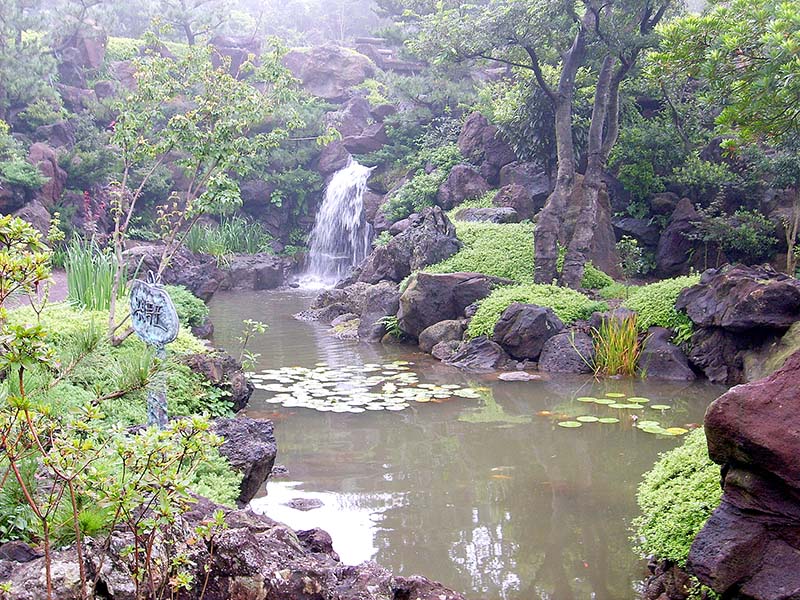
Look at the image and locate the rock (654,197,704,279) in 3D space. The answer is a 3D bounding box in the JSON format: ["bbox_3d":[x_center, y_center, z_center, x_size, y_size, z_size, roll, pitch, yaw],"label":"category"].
[{"bbox_3d":[4.275,-0.956,15.200,0.780,1.180,0.750,2,7,16],"label":"rock"}]

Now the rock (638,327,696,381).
[{"bbox_3d":[2.896,0.592,10.800,0.600,0.550,0.550,2,7,15],"label":"rock"}]

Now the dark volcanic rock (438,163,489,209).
[{"bbox_3d":[1.201,-2.147,18.800,1.022,0.832,0.900,0,7,4],"label":"dark volcanic rock"}]

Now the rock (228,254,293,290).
[{"bbox_3d":[-3.261,-0.657,22.900,1.475,0.858,1.050,-1,7,-8],"label":"rock"}]

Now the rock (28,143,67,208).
[{"bbox_3d":[-7.626,-2.672,21.500,0.850,1.400,0.850,-2,7,-20],"label":"rock"}]

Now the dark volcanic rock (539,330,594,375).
[{"bbox_3d":[2.094,0.660,12.500,0.704,0.515,0.620,1,7,10],"label":"dark volcanic rock"}]

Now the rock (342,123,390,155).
[{"bbox_3d":[-0.816,-3.819,23.500,1.088,0.757,0.900,0,7,-2],"label":"rock"}]

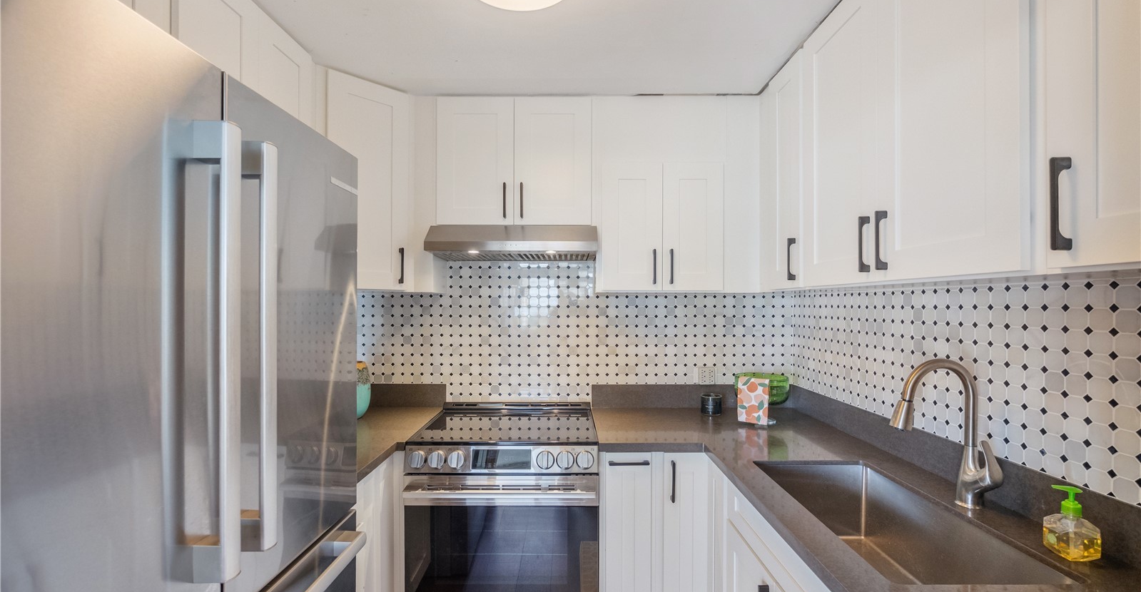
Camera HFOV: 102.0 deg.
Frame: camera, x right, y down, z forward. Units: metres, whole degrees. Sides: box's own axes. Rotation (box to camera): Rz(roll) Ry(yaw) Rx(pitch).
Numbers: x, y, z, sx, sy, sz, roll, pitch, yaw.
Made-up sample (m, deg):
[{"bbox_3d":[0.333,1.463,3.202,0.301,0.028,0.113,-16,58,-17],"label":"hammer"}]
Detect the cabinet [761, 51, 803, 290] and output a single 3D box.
[{"bbox_3d":[1.003,-0.469,1.899,0.316,0.885,0.415,0,-1,0],"label":"cabinet"}]

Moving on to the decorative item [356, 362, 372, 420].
[{"bbox_3d":[-1.030,0.439,2.175,0.180,0.265,0.180,0,-1,0],"label":"decorative item"}]

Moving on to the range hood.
[{"bbox_3d":[-0.264,-0.257,2.208,0.759,0.140,0.410,0,-1,0],"label":"range hood"}]

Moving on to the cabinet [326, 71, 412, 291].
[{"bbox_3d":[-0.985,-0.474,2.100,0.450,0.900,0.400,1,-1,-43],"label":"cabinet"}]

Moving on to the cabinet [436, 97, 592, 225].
[{"bbox_3d":[-0.262,-0.622,2.258,0.727,0.590,0.320,0,-1,0],"label":"cabinet"}]

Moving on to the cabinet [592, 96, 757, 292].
[{"bbox_3d":[0.480,-0.467,2.259,0.750,0.900,0.315,0,-1,0],"label":"cabinet"}]

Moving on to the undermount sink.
[{"bbox_3d":[0.810,0.690,1.224,0.380,0.240,0.715,0,-1,0],"label":"undermount sink"}]

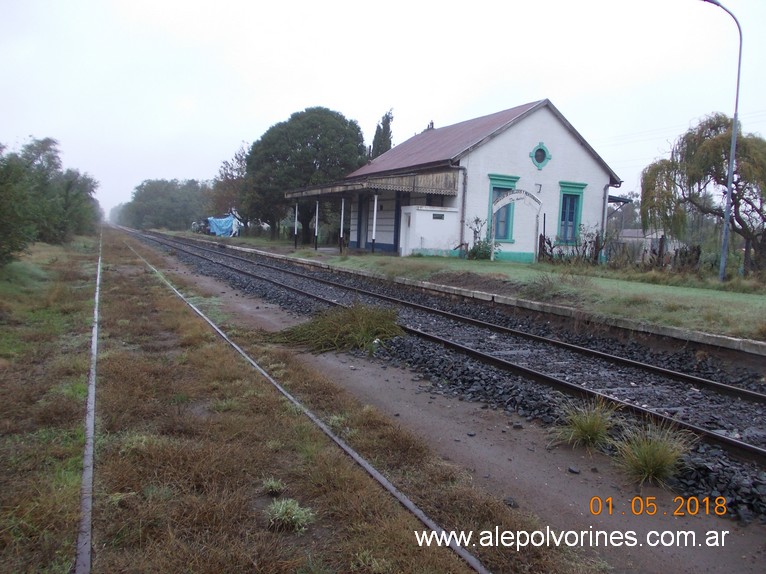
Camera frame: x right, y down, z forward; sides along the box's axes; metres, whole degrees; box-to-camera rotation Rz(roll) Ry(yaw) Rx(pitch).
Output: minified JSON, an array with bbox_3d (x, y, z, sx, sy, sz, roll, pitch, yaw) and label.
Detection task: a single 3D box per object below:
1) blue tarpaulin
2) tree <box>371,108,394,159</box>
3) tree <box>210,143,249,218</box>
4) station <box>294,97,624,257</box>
[{"bbox_3d":[-15.741,-5.928,60.000,2.700,2.100,1.100,2,5,-5],"label":"blue tarpaulin"},{"bbox_3d":[-0.370,-11.274,63.565,2.800,13.830,2.800,1,5,-24],"label":"tree"},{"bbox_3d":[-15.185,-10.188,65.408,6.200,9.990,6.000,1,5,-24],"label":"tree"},{"bbox_3d":[3.096,-5.668,34.468,14.200,7.650,13.400,1,5,-24],"label":"station"}]

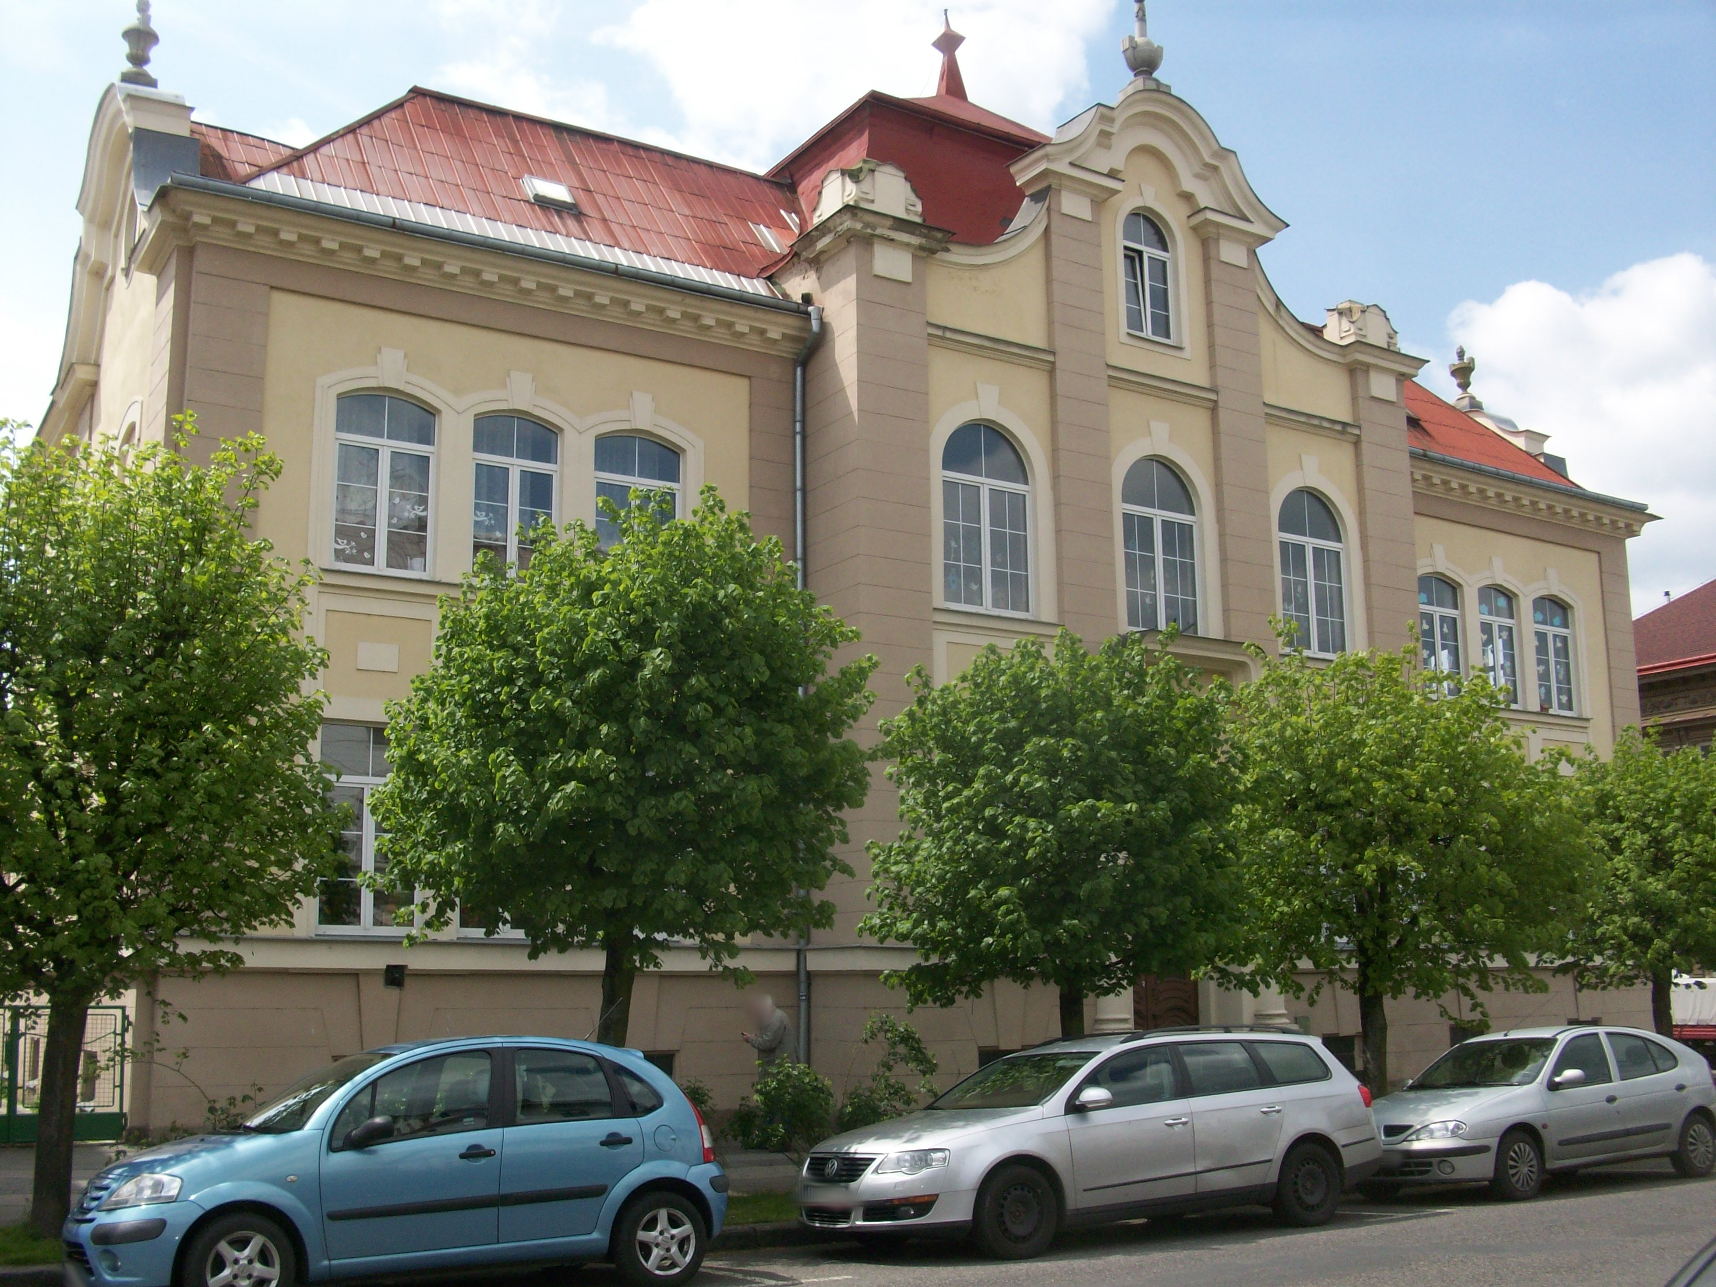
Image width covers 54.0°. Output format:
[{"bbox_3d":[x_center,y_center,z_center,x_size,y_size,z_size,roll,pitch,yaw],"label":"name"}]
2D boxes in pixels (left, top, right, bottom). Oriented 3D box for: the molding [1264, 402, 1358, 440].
[{"bbox_3d":[6.389,-3.077,23.762,1.880,0.260,0.180,6,-13,-31],"label":"molding"}]

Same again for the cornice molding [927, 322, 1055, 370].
[{"bbox_3d":[1.877,-4.142,23.563,2.184,0.250,0.250,6,-13,-31],"label":"cornice molding"}]

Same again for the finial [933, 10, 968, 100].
[{"bbox_3d":[1.512,-9.708,27.729,0.440,1.560,0.440,6,-13,-31],"label":"finial"}]

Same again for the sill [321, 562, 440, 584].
[{"bbox_3d":[-4.959,-0.705,17.505,1.300,0.090,0.240,6,-13,-31],"label":"sill"}]

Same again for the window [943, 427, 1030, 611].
[{"bbox_3d":[1.799,-1.765,23.482,1.496,2.741,0.160,6,-13,-30],"label":"window"}]

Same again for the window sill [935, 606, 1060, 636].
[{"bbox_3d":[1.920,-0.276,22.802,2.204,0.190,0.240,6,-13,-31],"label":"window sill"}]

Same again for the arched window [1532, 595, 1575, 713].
[{"bbox_3d":[11.709,0.179,28.253,1.000,2.020,0.150,6,-13,-31],"label":"arched window"}]

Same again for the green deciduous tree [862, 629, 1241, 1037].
[{"bbox_3d":[1.854,2.384,15.641,3.500,5.018,3.400,0,-11,0],"label":"green deciduous tree"}]

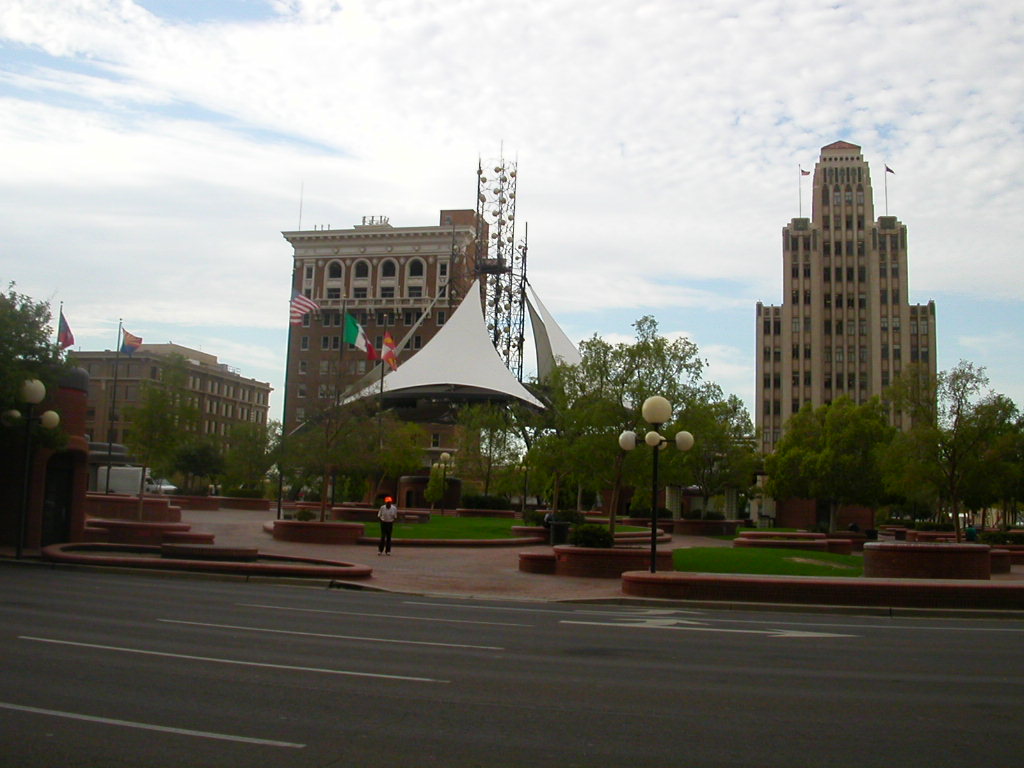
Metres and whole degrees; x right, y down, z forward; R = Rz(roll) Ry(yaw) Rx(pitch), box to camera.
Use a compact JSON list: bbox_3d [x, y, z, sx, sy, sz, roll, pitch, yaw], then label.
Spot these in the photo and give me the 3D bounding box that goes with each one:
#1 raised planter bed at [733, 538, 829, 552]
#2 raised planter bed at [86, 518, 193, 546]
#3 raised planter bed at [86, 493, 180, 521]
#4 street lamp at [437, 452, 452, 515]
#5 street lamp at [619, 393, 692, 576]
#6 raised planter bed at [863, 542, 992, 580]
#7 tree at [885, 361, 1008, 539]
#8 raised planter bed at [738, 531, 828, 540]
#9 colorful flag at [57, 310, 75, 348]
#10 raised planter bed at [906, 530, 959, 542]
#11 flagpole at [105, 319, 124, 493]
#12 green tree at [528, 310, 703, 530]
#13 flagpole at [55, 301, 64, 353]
[{"bbox_3d":[11.236,6.737,45.800,4.000,0.480,2.000,0,-7,15],"label":"raised planter bed"},{"bbox_3d":[-12.523,4.916,36.857,3.200,0.700,1.700,0,-7,15],"label":"raised planter bed"},{"bbox_3d":[-17.001,5.570,49.000,4.143,1.033,2.500,5,-8,-19],"label":"raised planter bed"},{"bbox_3d":[-4.494,6.628,72.079,1.500,4.170,1.500,0,-7,15],"label":"street lamp"},{"bbox_3d":[2.802,1.961,21.300,1.400,3.450,1.400,0,-7,15],"label":"street lamp"},{"bbox_3d":[9.375,4.028,24.857,2.600,0.850,2.100,0,-7,15],"label":"raised planter bed"},{"bbox_3d":[13.050,2.110,33.000,3.600,5.142,3.600,-1,-8,22],"label":"tree"},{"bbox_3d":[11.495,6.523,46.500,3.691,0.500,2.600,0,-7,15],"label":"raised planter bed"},{"bbox_3d":[-24.803,-3.000,60.800,1.050,2.050,0.400,5,-7,-22],"label":"colorful flag"},{"bbox_3d":[20.173,7.322,52.749,2.500,0.500,1.500,0,-7,15],"label":"raised planter bed"},{"bbox_3d":[-24.182,1.762,66.500,0.200,11.600,0.200,0,-7,15],"label":"flagpole"},{"bbox_3d":[2.728,1.227,28.844,4.700,6.050,4.500,0,-7,15],"label":"green tree"},{"bbox_3d":[-25.092,1.222,59.813,0.150,11.600,0.150,0,-7,15],"label":"flagpole"}]

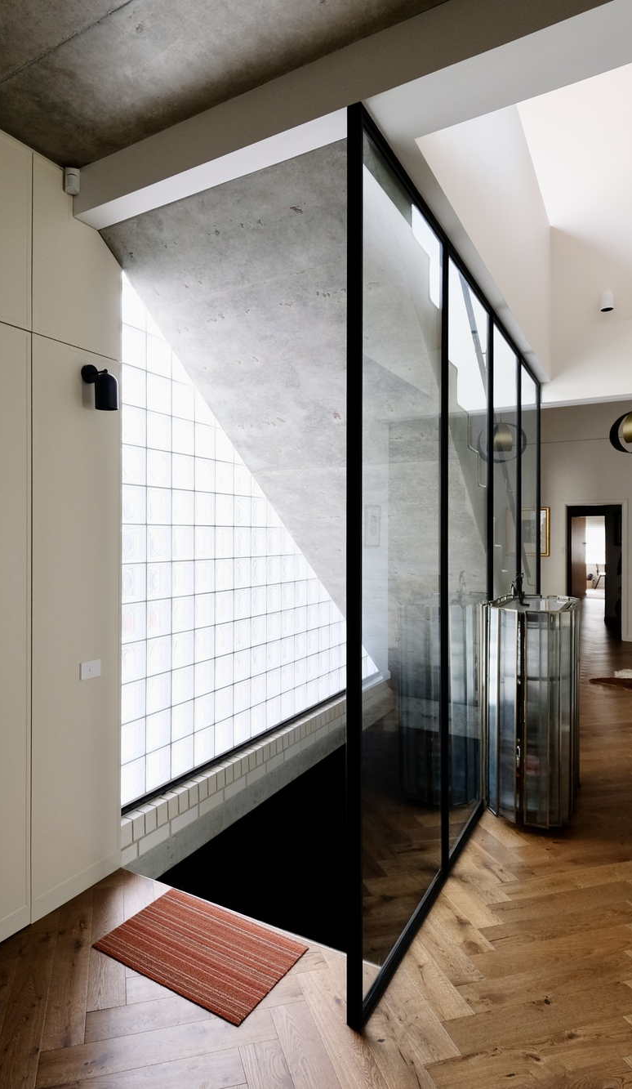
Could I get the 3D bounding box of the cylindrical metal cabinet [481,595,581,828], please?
[{"bbox_3d":[1.422,1.006,3.531,0.510,1.245,0.920,0,0,30],"label":"cylindrical metal cabinet"}]

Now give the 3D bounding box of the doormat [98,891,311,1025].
[{"bbox_3d":[-0.467,1.629,2.208,0.745,0.010,0.428,0,0,30],"label":"doormat"}]

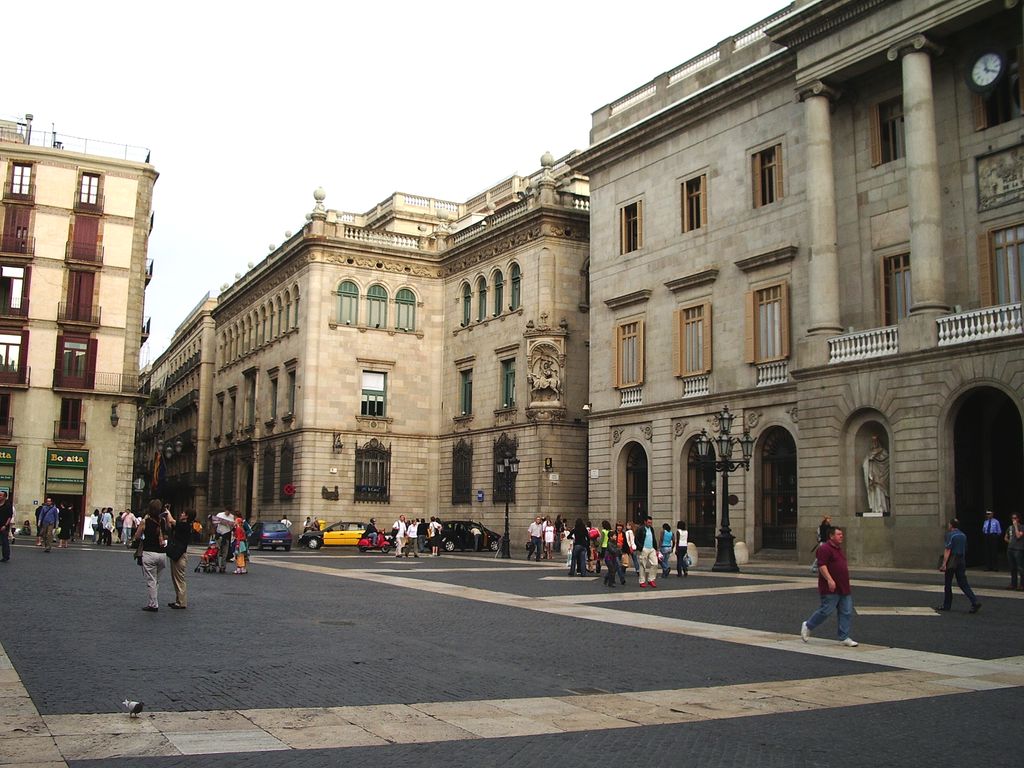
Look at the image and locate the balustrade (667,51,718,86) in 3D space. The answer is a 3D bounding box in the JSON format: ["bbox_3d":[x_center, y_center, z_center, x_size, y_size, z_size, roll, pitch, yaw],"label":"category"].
[{"bbox_3d":[7.994,-13.895,45.602,0.300,0.600,3.400,6,-9,-30],"label":"balustrade"}]

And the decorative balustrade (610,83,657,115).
[{"bbox_3d":[5.759,-13.332,48.775,0.300,0.720,3.360,6,-10,-32],"label":"decorative balustrade"}]

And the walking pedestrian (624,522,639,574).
[{"bbox_3d":[3.593,4.919,31.000,0.450,1.630,0.480,3,-9,-15],"label":"walking pedestrian"}]

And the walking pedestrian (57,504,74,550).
[{"bbox_3d":[-17.288,5.486,40.000,0.550,1.660,0.420,2,-8,-10],"label":"walking pedestrian"}]

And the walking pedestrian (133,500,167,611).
[{"bbox_3d":[-5.654,2.661,16.224,0.550,1.710,0.480,5,-9,-26],"label":"walking pedestrian"}]

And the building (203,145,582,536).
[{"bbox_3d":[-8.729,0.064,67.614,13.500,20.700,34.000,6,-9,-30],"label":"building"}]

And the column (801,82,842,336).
[{"bbox_3d":[10.979,-6.218,36.789,1.280,9.400,1.280,6,-9,-30],"label":"column"}]

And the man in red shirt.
[{"bbox_3d":[4.751,3.002,15.527,0.850,1.750,0.600,-4,-9,28],"label":"man in red shirt"}]

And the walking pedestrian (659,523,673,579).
[{"bbox_3d":[4.507,4.889,30.400,0.440,1.620,0.360,3,-8,-15],"label":"walking pedestrian"}]

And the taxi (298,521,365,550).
[{"bbox_3d":[-8.648,7.814,53.300,4.400,1.430,1.740,4,-9,-19],"label":"taxi"}]

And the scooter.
[{"bbox_3d":[-6.299,7.196,47.579,1.700,1.080,0.680,-2,-9,19],"label":"scooter"}]

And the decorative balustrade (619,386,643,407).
[{"bbox_3d":[5.436,0.594,47.299,0.250,0.800,1.650,6,-9,-30],"label":"decorative balustrade"}]

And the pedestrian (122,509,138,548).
[{"bbox_3d":[-17.847,6.722,48.500,0.550,1.700,0.400,-1,-8,10],"label":"pedestrian"}]

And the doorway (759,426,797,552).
[{"bbox_3d":[10.081,3.881,38.881,0.500,4.620,2.000,6,-10,-32],"label":"doorway"}]

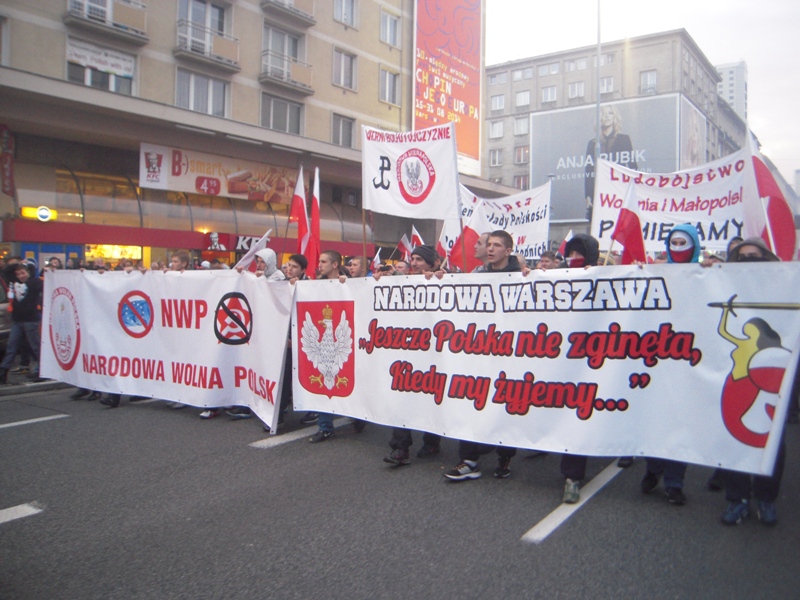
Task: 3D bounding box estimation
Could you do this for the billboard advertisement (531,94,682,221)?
[{"bbox_3d":[21.506,-14.818,69.581,15.860,12.640,0.400,2,2,34],"label":"billboard advertisement"}]

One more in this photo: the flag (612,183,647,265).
[{"bbox_3d":[2.336,-0.780,6.600,0.398,0.918,0.250,1,2,14],"label":"flag"}]

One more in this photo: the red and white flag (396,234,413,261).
[{"bbox_3d":[0.116,-1.217,15.000,0.394,0.649,0.200,1,2,14],"label":"red and white flag"}]

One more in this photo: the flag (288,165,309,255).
[{"bbox_3d":[-1.192,-1.057,7.600,0.258,1.069,0.200,1,2,14],"label":"flag"}]

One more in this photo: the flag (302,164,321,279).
[{"bbox_3d":[-0.952,-0.817,7.000,0.206,1.255,0.200,1,2,14],"label":"flag"}]

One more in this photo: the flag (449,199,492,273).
[{"bbox_3d":[0.674,-0.580,6.100,0.471,0.754,0.300,1,2,14],"label":"flag"}]

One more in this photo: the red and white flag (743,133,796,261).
[{"bbox_3d":[3.079,-0.872,5.400,0.476,1.185,0.300,1,2,14],"label":"red and white flag"}]

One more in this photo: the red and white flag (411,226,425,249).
[{"bbox_3d":[0.392,-1.367,14.500,0.359,0.605,0.200,1,2,14],"label":"red and white flag"}]

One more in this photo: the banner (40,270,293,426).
[{"bbox_3d":[-2.634,0.395,6.725,3.690,1.360,0.300,2,2,30],"label":"banner"}]

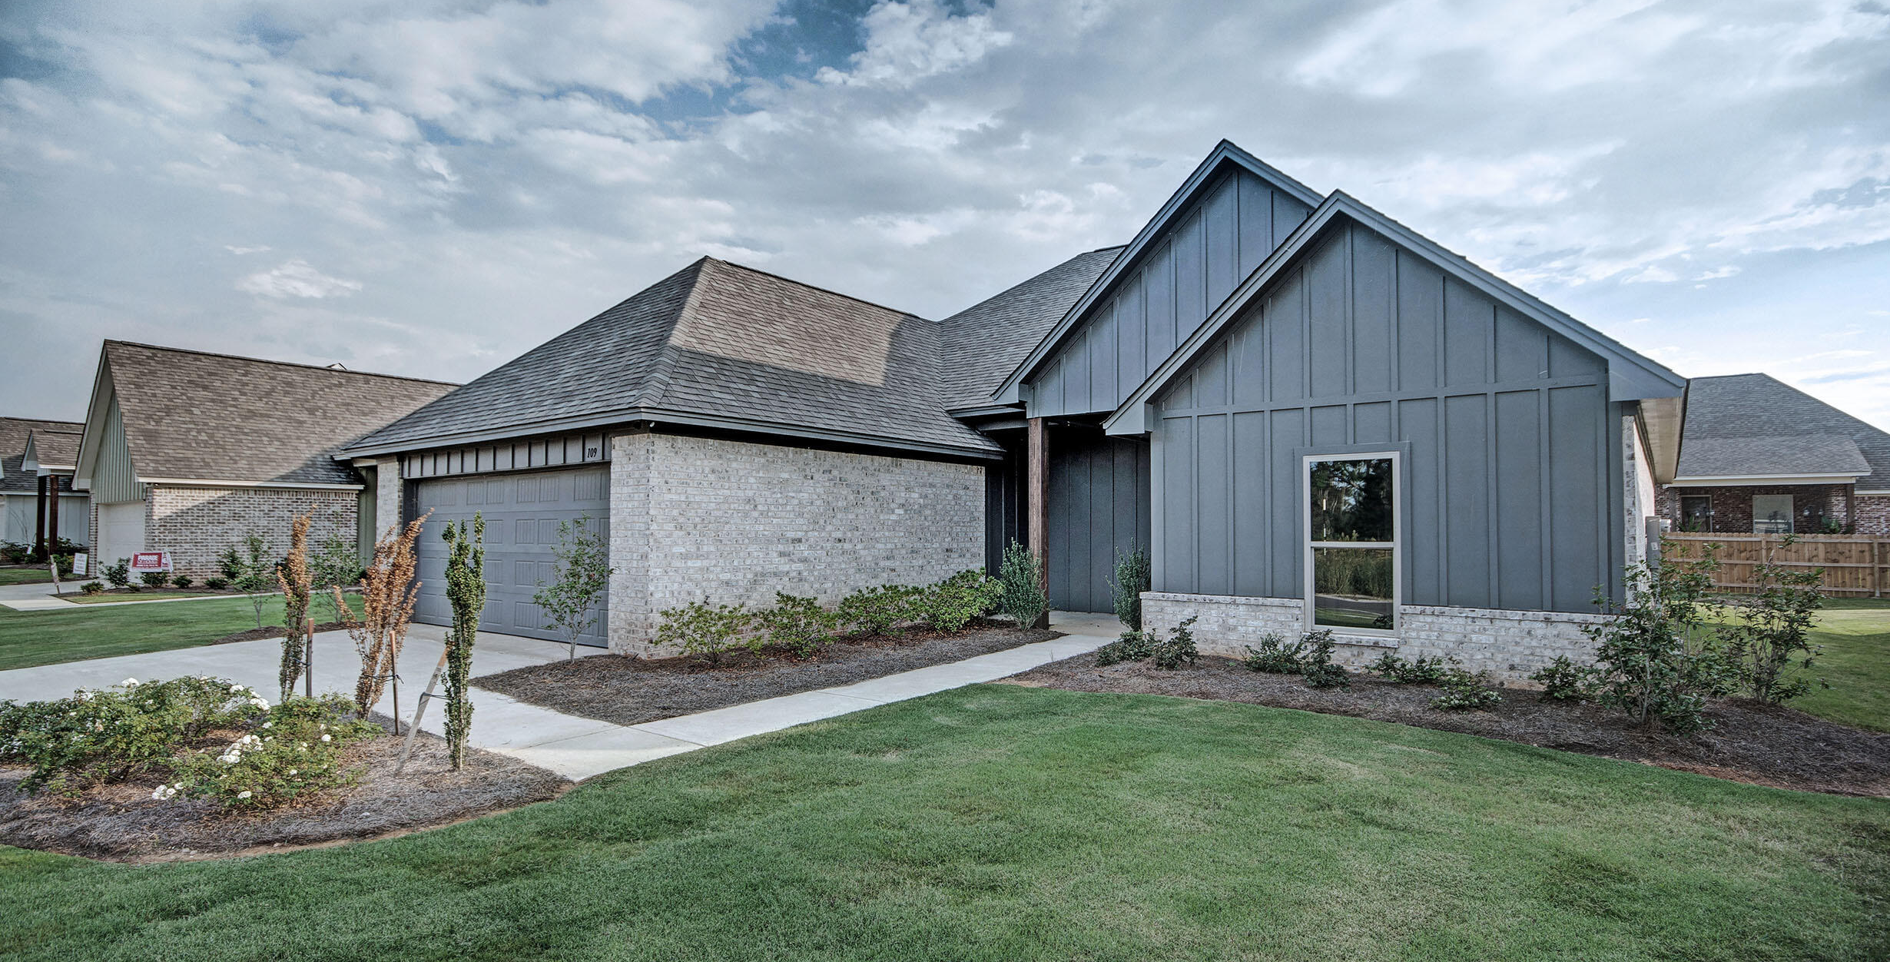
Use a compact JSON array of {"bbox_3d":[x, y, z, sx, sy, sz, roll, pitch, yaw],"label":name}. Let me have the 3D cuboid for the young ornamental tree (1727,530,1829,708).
[{"bbox_3d":[6.954,1.165,7.030,0.810,1.362,0.850,-3,-5,44],"label":"young ornamental tree"}]

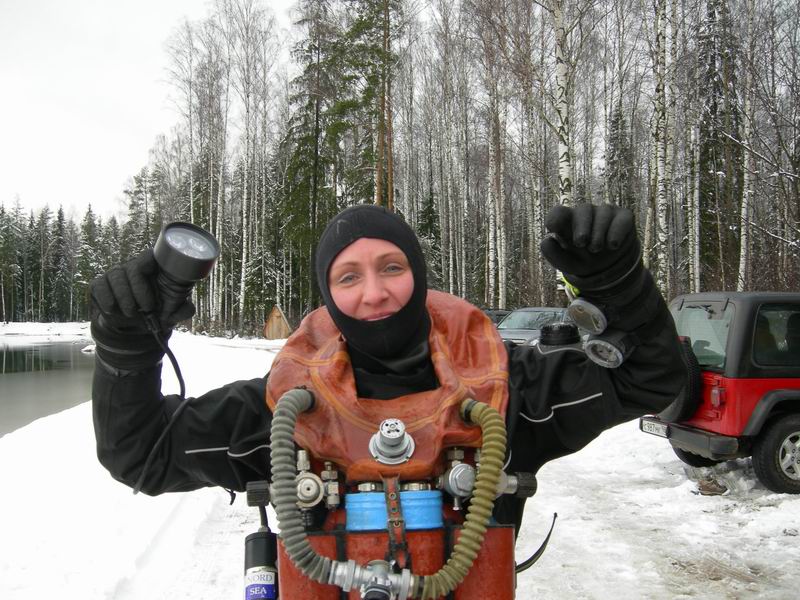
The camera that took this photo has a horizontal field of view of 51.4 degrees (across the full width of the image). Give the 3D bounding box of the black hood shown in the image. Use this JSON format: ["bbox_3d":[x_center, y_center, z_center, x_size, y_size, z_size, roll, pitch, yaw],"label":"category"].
[{"bbox_3d":[-0.040,-0.028,1.260,0.170,0.235,0.230,-9,-2,-5],"label":"black hood"}]

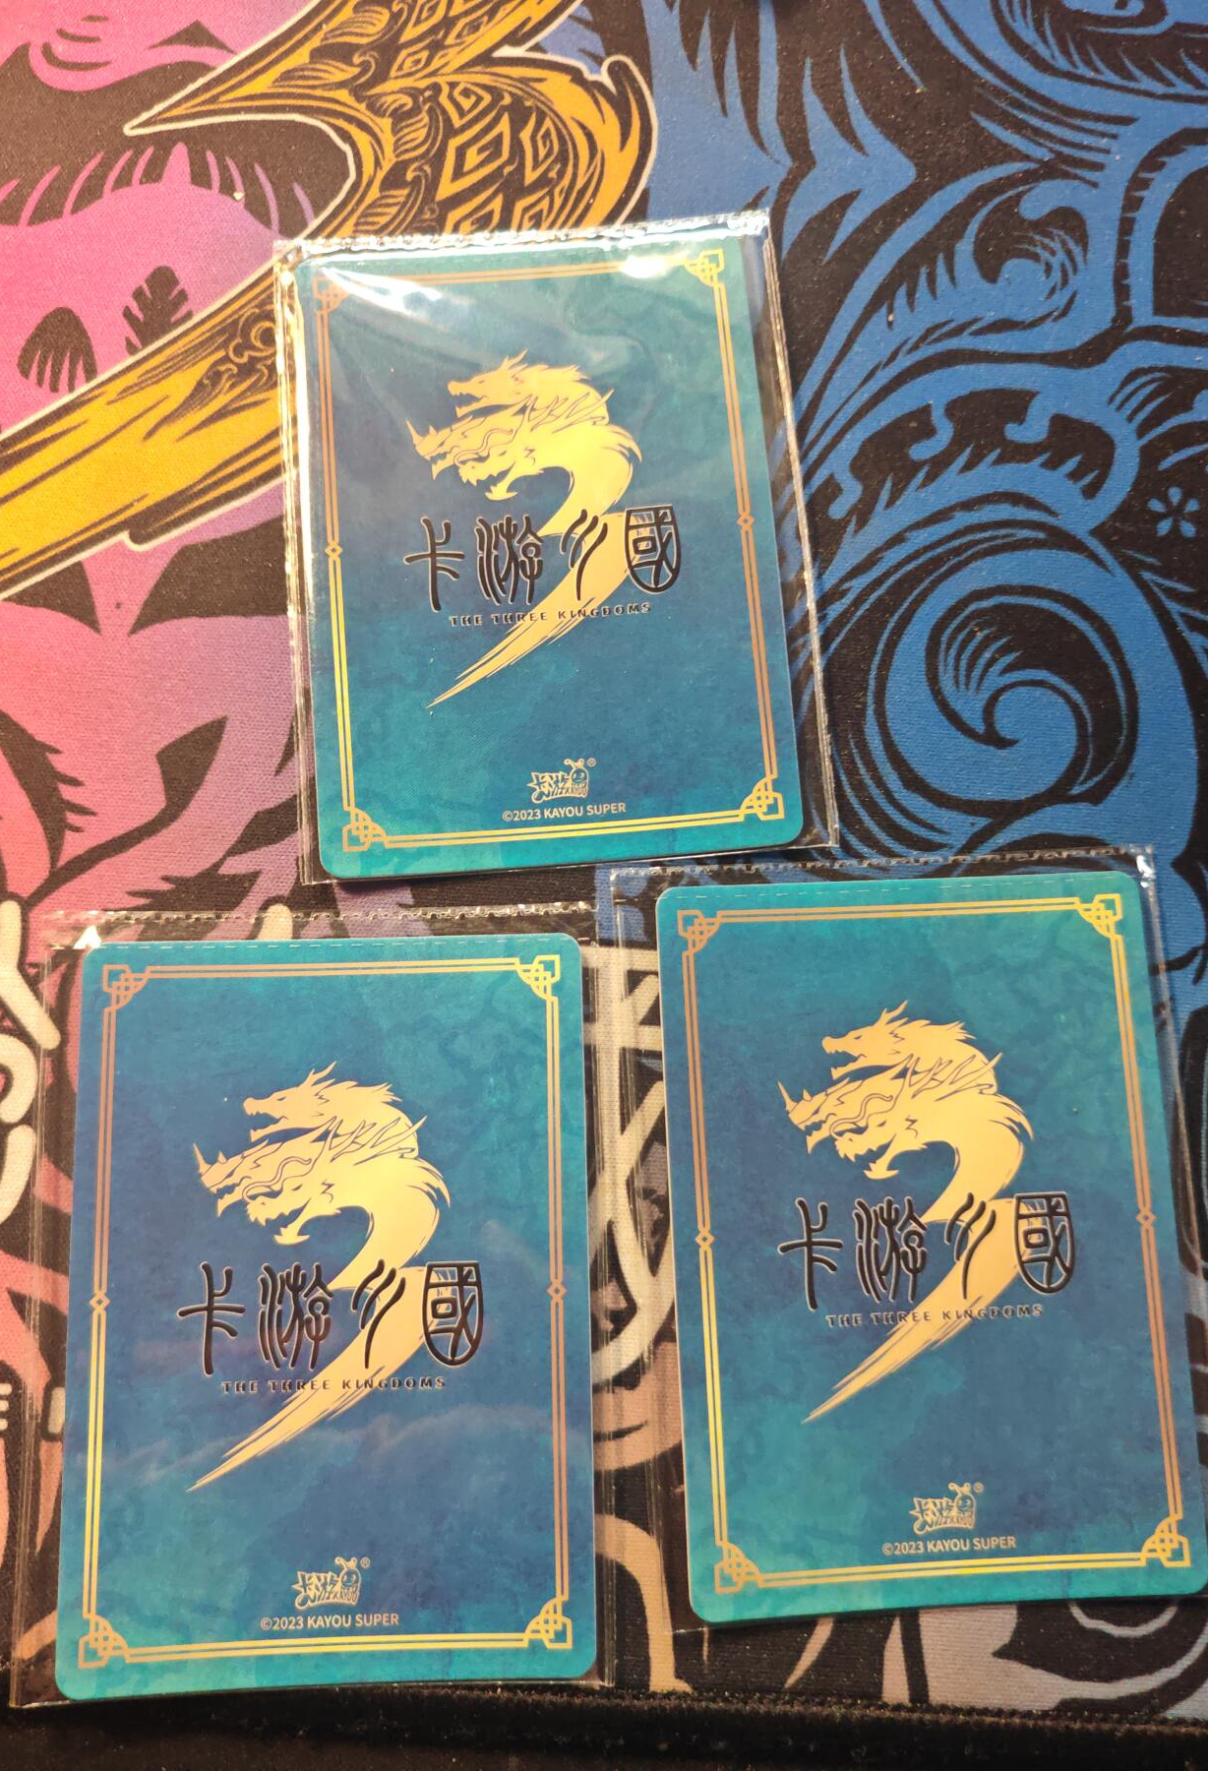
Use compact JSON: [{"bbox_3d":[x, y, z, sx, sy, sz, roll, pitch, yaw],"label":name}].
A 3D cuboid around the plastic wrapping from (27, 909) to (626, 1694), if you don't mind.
[{"bbox_3d":[-0.035,0.049,0.163,0.070,0.002,0.092,-1,80,-2],"label":"plastic wrapping"}]

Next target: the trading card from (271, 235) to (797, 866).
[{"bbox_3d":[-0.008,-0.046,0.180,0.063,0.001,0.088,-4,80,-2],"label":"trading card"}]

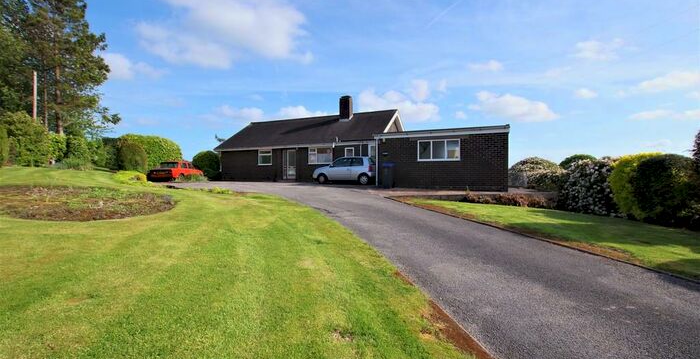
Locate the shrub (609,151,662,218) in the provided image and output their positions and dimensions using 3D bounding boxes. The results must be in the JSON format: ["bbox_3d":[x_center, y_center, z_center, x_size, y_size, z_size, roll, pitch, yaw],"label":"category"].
[{"bbox_3d":[8.054,0.155,8.200,1.100,1.720,1.200,0,0,-16],"label":"shrub"}]

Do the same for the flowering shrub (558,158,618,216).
[{"bbox_3d":[7.200,0.160,8.850,1.650,1.580,1.500,1,1,41],"label":"flowering shrub"}]

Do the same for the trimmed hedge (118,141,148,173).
[{"bbox_3d":[-14.696,-1.493,19.800,1.600,2.250,1.600,1,-1,-34],"label":"trimmed hedge"}]

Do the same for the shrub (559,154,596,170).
[{"bbox_3d":[10.396,-0.228,13.300,1.500,1.750,1.650,0,0,-16],"label":"shrub"}]

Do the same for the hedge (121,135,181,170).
[{"bbox_3d":[-15.175,-1.911,22.300,3.800,2.800,2.100,1,-1,-34],"label":"hedge"}]

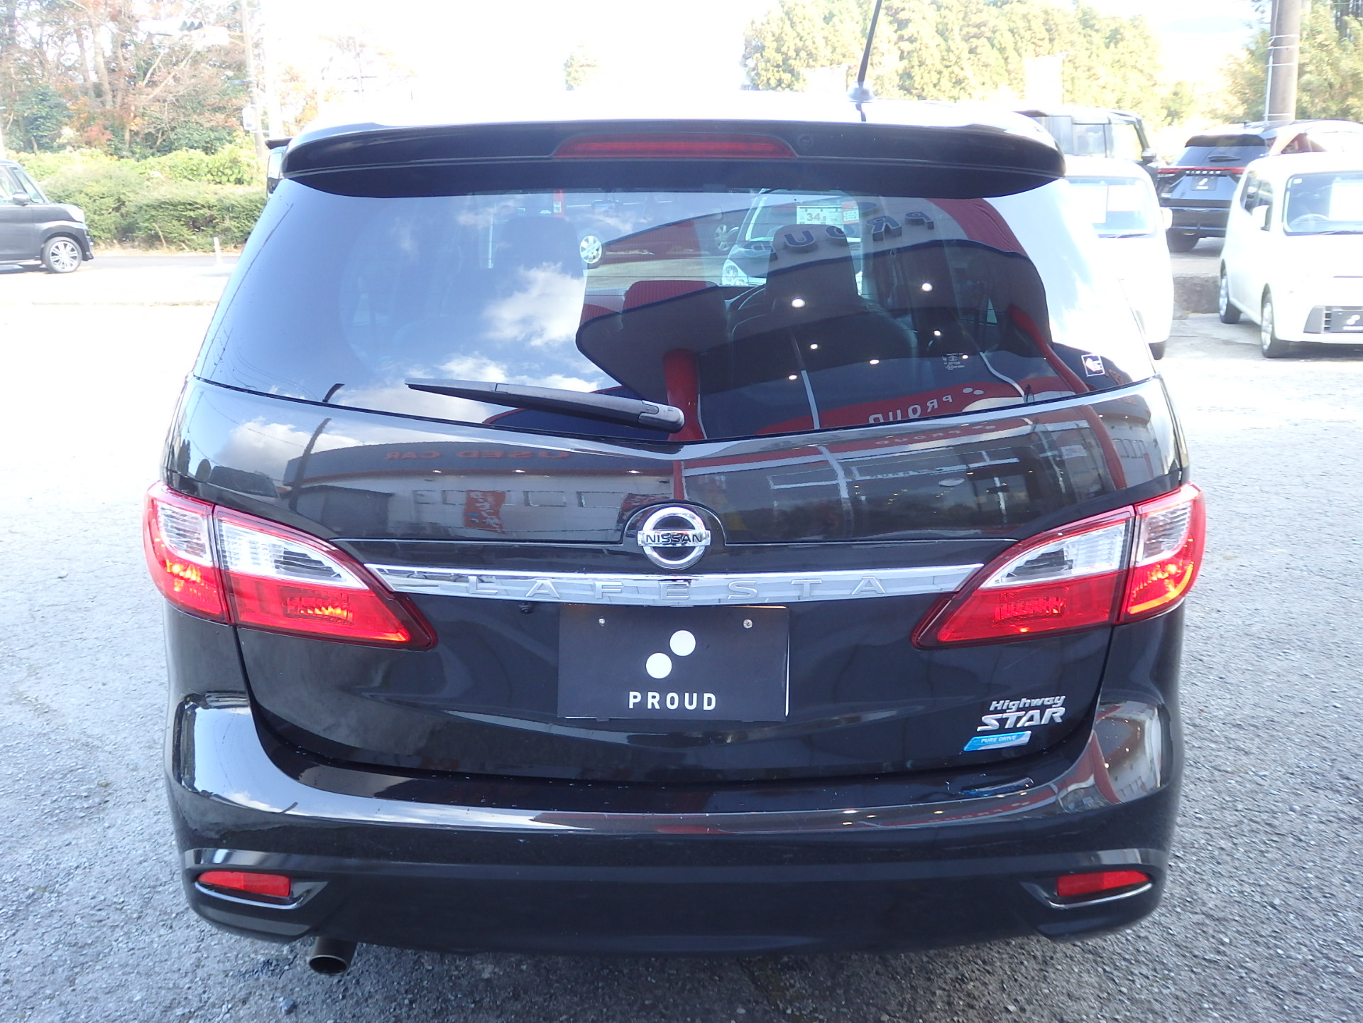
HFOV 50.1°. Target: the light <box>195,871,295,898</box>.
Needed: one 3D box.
[{"bbox_3d":[-0.674,0.569,2.239,0.158,0.040,0.050,3,14,11],"label":"light"}]

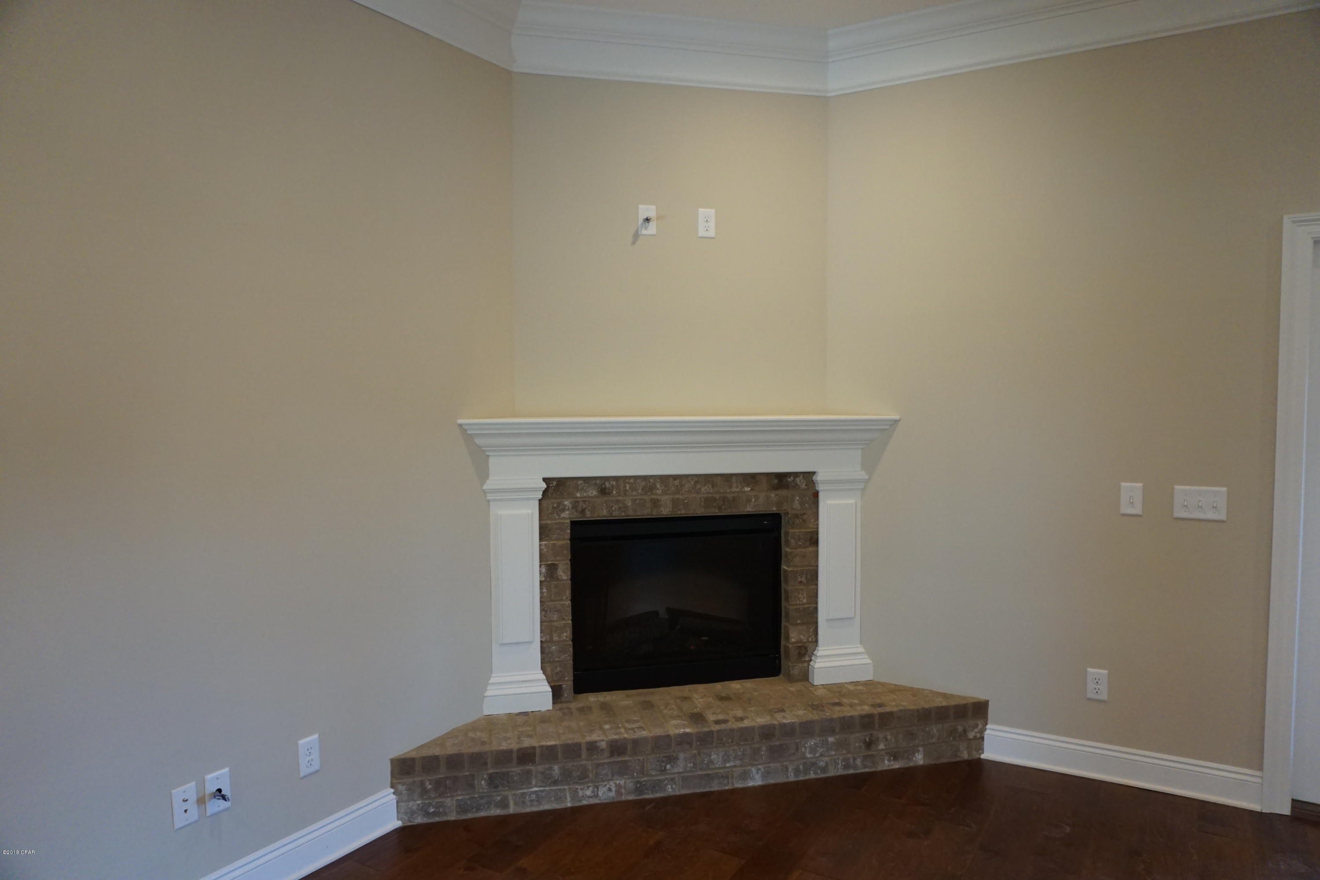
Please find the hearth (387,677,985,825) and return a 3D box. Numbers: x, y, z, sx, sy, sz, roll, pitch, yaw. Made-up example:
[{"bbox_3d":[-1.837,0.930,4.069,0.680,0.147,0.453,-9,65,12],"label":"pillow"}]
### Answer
[{"bbox_3d":[0.150,1.183,3.547,2.335,0.232,0.477,-1,4,-13],"label":"hearth"}]

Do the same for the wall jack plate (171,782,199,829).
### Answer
[{"bbox_3d":[-1.298,1.000,2.405,0.008,0.114,0.070,2,4,31],"label":"wall jack plate"}]

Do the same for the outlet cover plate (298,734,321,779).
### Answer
[{"bbox_3d":[-1.094,0.987,2.747,0.008,0.114,0.070,2,4,31],"label":"outlet cover plate"}]

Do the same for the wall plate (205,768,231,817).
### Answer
[{"bbox_3d":[-1.247,0.996,2.486,0.012,0.114,0.070,2,4,31],"label":"wall plate"}]

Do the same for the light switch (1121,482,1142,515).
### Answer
[{"bbox_3d":[1.756,0.222,3.273,0.070,0.114,0.014,2,4,31],"label":"light switch"}]

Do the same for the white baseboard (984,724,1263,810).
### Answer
[{"bbox_3d":[1.730,1.233,3.345,0.930,0.142,0.024,2,4,31],"label":"white baseboard"}]

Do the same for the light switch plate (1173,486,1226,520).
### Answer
[{"bbox_3d":[1.942,0.229,3.162,0.162,0.114,0.014,2,4,31],"label":"light switch plate"}]

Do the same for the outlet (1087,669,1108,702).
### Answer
[{"bbox_3d":[1.676,0.938,3.368,0.070,0.114,0.008,2,4,31],"label":"outlet"}]

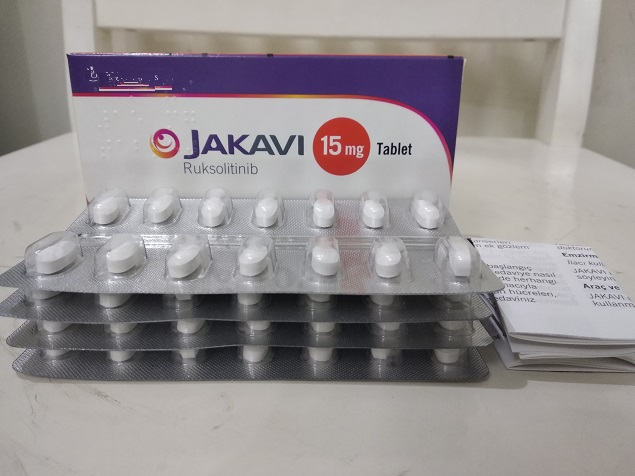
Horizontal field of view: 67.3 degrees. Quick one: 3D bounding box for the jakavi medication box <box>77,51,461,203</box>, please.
[{"bbox_3d":[-0.018,-0.026,0.179,0.129,0.077,0.029,1,17,2],"label":"jakavi medication box"}]

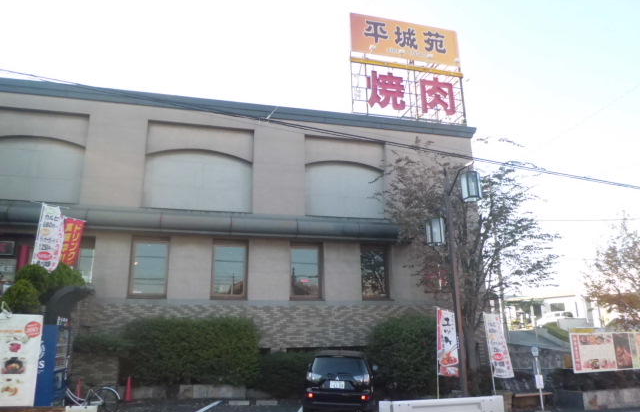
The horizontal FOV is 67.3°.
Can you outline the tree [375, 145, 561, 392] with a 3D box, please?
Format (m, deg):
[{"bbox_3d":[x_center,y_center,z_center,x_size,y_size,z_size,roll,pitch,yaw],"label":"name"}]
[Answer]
[{"bbox_3d":[4.850,2.009,15.700,5.500,7.700,5.200,3,-16,-14],"label":"tree"}]

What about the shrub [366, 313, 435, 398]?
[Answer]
[{"bbox_3d":[2.781,5.100,16.400,2.350,2.600,1.500,3,-16,-14],"label":"shrub"}]

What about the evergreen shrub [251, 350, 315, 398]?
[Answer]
[{"bbox_3d":[-1.163,5.679,16.200,2.400,1.500,1.000,3,-16,-14],"label":"evergreen shrub"}]

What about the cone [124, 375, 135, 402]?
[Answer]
[{"bbox_3d":[-5.381,5.192,13.600,0.370,0.720,0.370,3,-16,-14],"label":"cone"}]

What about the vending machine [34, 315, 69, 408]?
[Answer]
[{"bbox_3d":[-6.022,3.470,10.376,0.720,1.930,1.060,3,-16,-13],"label":"vending machine"}]

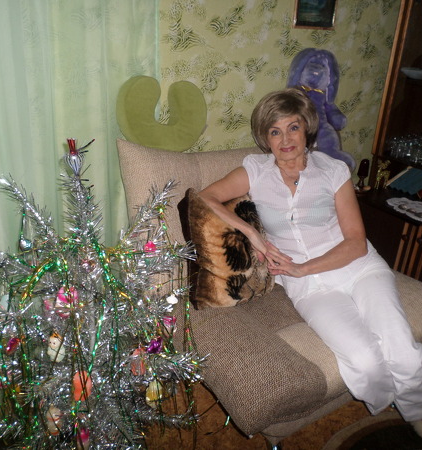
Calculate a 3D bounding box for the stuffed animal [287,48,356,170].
[{"bbox_3d":[0.487,-0.505,1.927,0.290,0.540,0.210,-7,9,-14],"label":"stuffed animal"}]

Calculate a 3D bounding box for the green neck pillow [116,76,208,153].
[{"bbox_3d":[-0.170,-0.393,1.549,0.315,0.262,0.095,-10,18,-30],"label":"green neck pillow"}]

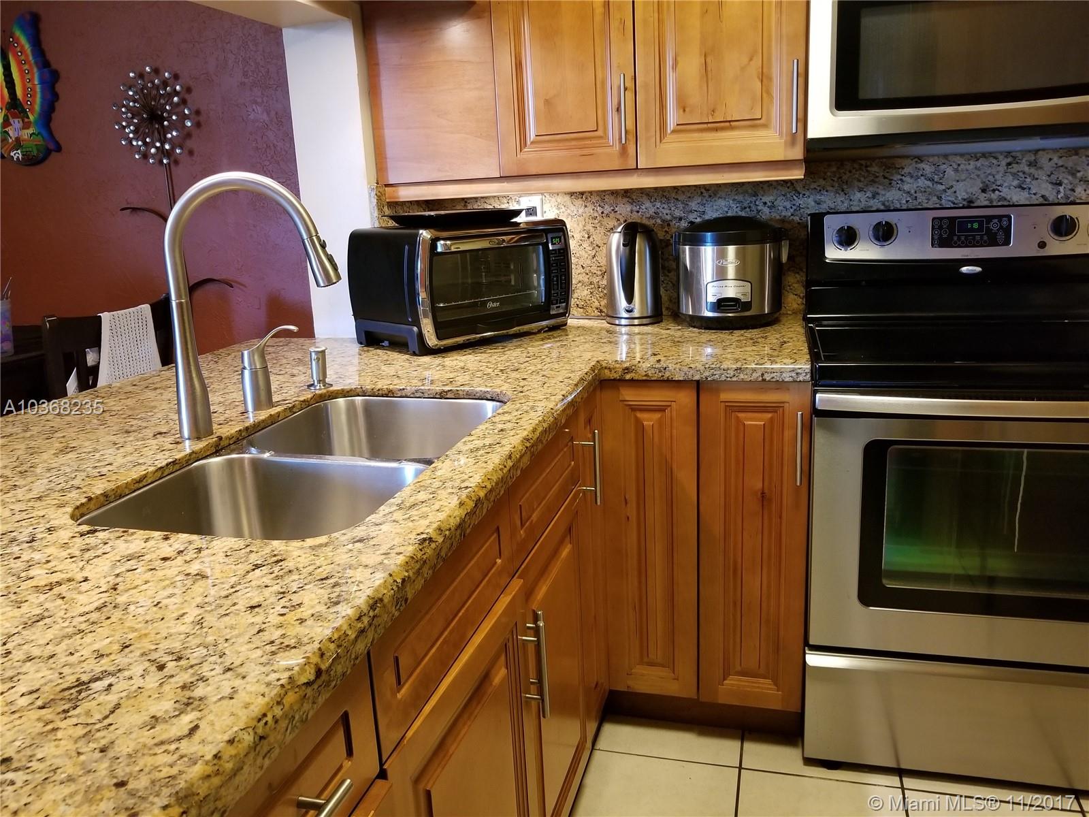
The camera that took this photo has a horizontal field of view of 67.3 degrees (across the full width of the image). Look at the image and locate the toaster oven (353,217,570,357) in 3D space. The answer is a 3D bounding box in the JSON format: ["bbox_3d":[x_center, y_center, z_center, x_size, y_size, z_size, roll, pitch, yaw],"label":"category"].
[{"bbox_3d":[-0.195,-0.331,2.118,0.327,0.287,0.510,10,19,42],"label":"toaster oven"}]

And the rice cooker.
[{"bbox_3d":[0.476,-0.351,2.093,0.285,0.272,0.268,1,14,14],"label":"rice cooker"}]

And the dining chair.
[{"bbox_3d":[-1.281,0.245,2.228,0.530,1.040,0.460,0,14,11],"label":"dining chair"}]

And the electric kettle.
[{"bbox_3d":[0.239,-0.365,2.214,0.155,0.264,0.190,1,14,15],"label":"electric kettle"}]

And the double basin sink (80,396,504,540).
[{"bbox_3d":[-0.300,0.164,1.236,0.420,0.210,0.740,1,14,15],"label":"double basin sink"}]

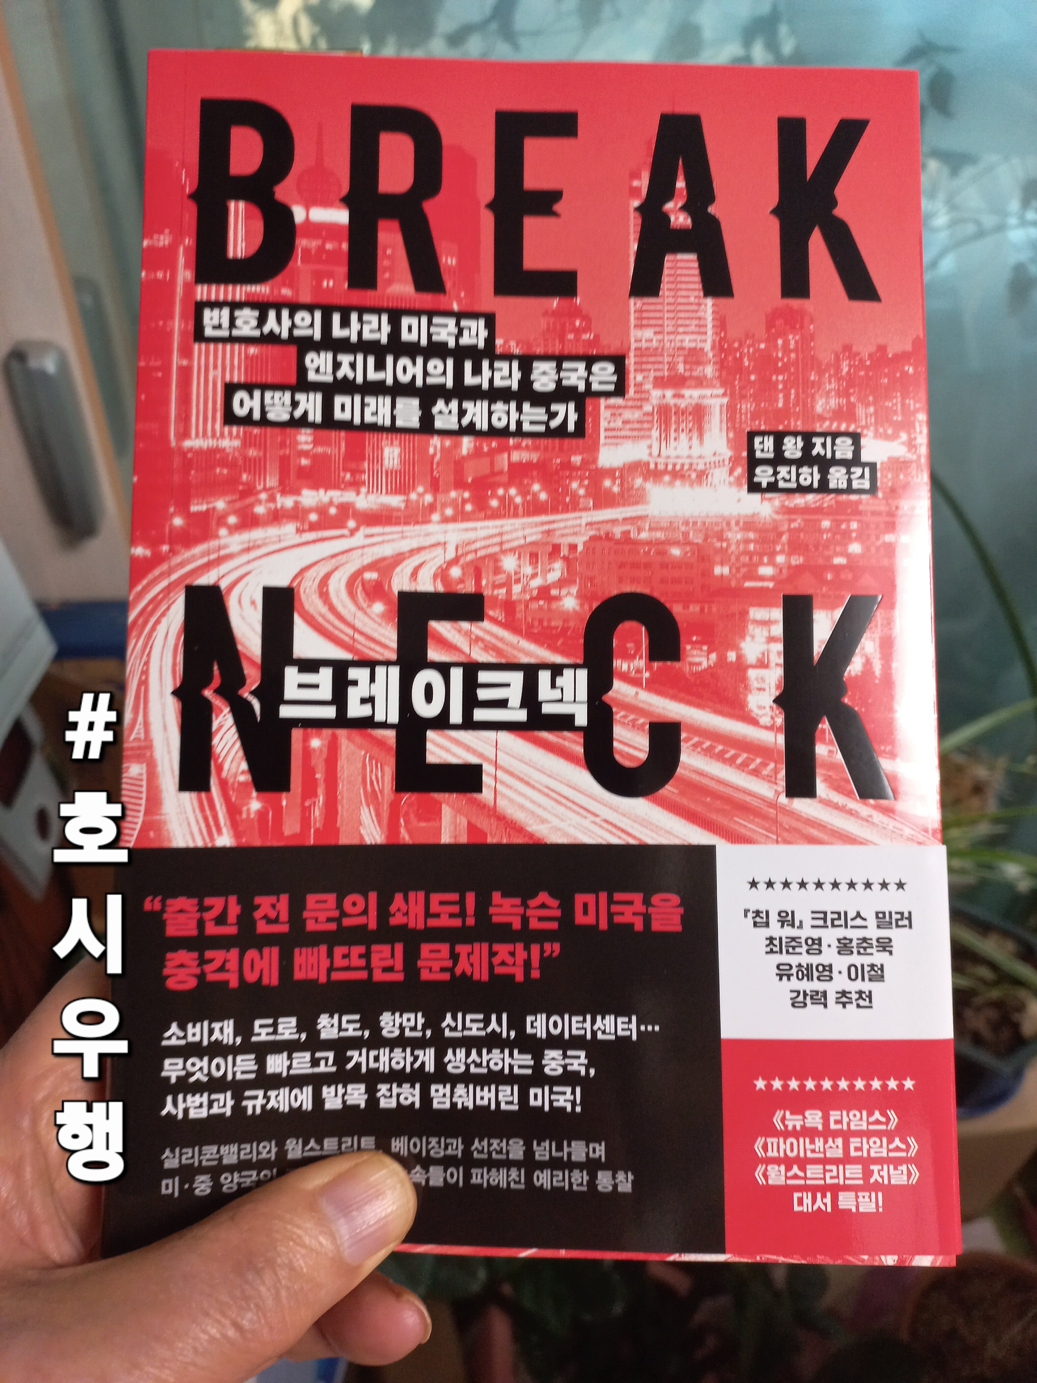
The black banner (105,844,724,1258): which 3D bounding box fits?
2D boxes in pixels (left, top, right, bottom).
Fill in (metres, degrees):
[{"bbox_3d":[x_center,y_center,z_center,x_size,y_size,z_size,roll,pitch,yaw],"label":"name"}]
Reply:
[{"bbox_3d":[-0.019,0.064,0.182,0.111,0.072,0.005,1,-5,0],"label":"black banner"}]

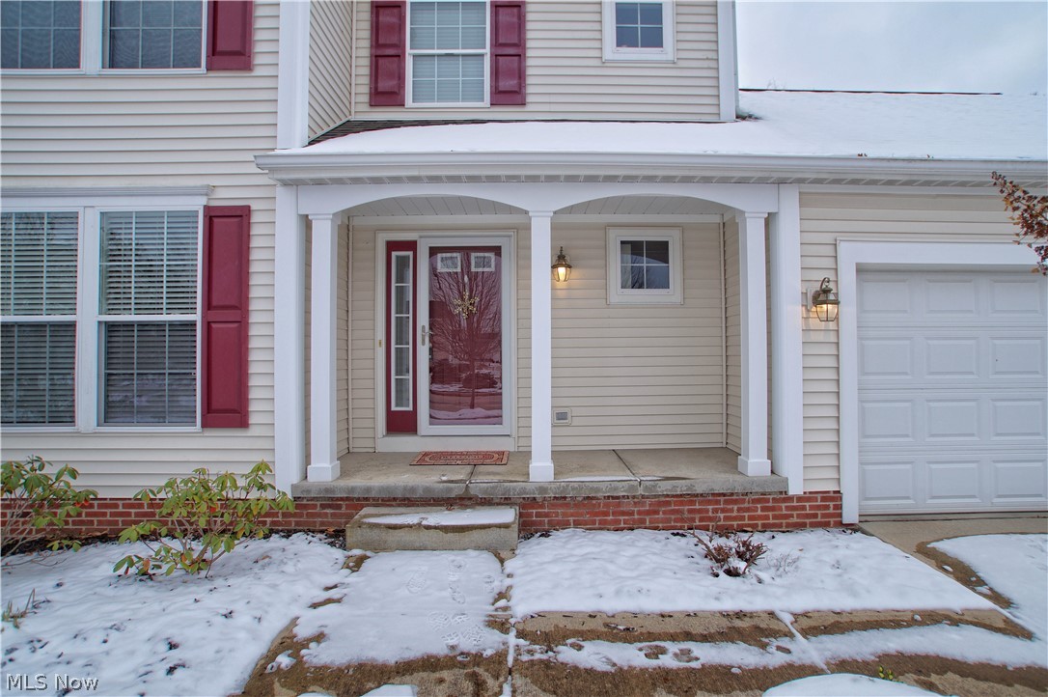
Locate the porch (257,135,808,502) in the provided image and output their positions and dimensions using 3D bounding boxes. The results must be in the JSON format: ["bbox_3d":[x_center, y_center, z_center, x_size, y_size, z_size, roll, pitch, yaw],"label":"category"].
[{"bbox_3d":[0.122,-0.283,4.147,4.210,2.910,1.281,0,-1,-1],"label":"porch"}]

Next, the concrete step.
[{"bbox_3d":[-0.639,1.337,3.470,1.210,0.170,0.440,0,-1,-1],"label":"concrete step"}]

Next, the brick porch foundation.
[{"bbox_3d":[-0.749,1.322,3.794,6.640,0.320,0.250,0,-1,-1],"label":"brick porch foundation"}]

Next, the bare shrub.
[{"bbox_3d":[1.347,1.327,3.090,0.470,0.255,0.380,0,-1,-1],"label":"bare shrub"}]

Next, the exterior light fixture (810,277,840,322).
[{"bbox_3d":[2.354,-0.378,3.635,0.190,0.360,0.250,0,-1,-1],"label":"exterior light fixture"}]

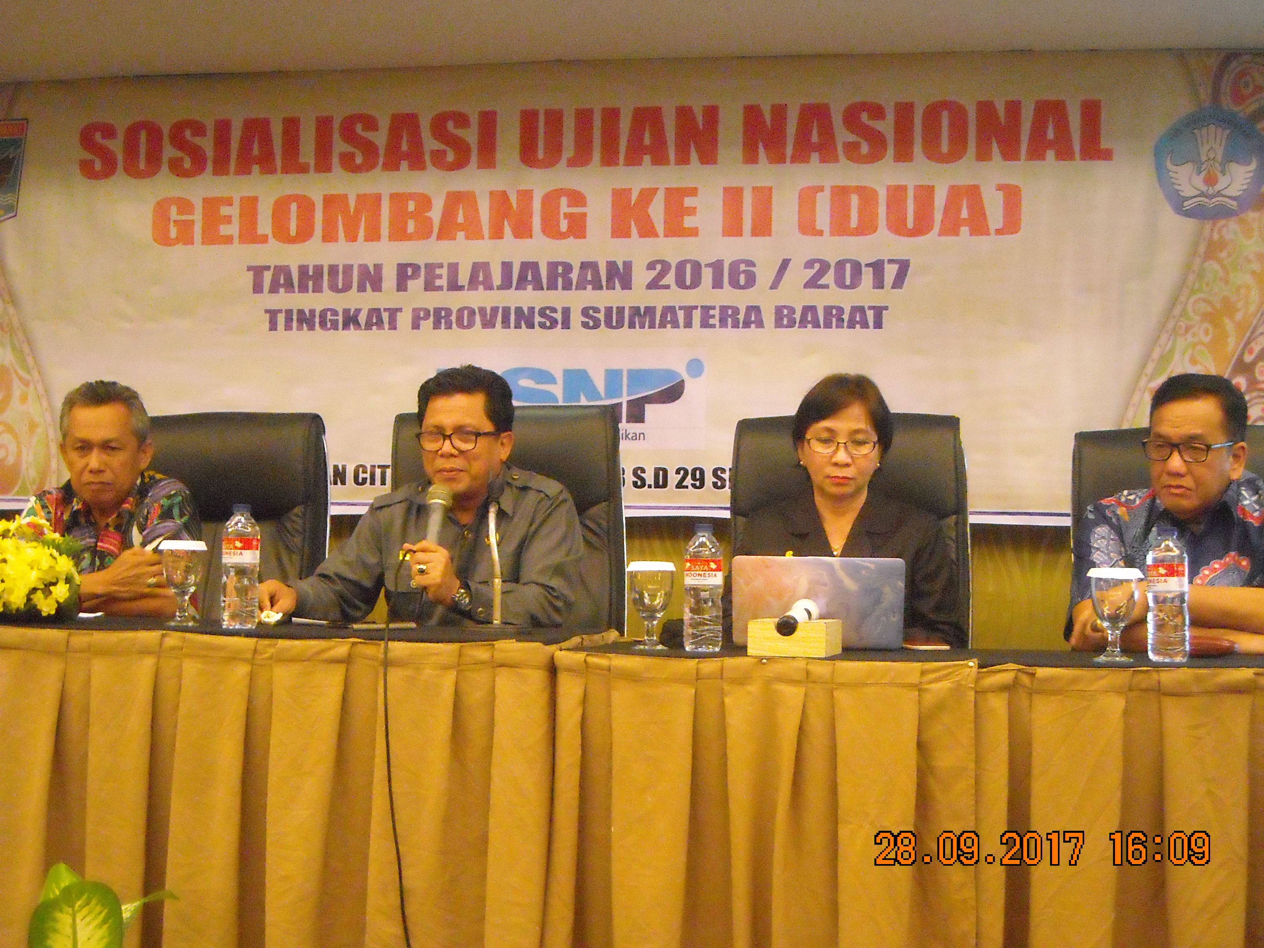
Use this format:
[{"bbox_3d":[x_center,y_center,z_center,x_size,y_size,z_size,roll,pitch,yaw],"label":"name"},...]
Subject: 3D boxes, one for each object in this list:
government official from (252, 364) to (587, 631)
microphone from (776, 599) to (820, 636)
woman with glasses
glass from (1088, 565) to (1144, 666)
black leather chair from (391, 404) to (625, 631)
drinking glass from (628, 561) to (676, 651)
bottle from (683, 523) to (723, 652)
[{"bbox_3d":[-0.385,0.427,4.250,0.570,1.270,0.780,1,-2,17],"label":"government official"},{"bbox_3d":[0.289,0.247,3.850,0.049,0.049,0.240,1,3,13],"label":"microphone"},{"bbox_3d":[0.390,0.431,4.210,0.490,1.270,0.760,1,-2,13],"label":"woman with glasses"},{"bbox_3d":[0.800,0.235,3.690,0.092,0.158,0.092,1,-2,12],"label":"glass"},{"bbox_3d":[-0.335,0.448,4.500,0.620,1.200,0.680,1,-2,17],"label":"black leather chair"},{"bbox_3d":[0.035,0.236,4.000,0.088,0.158,0.088,1,-2,0],"label":"drinking glass"},{"bbox_3d":[0.125,0.200,3.900,0.068,0.225,0.068,1,-2,0],"label":"bottle"}]

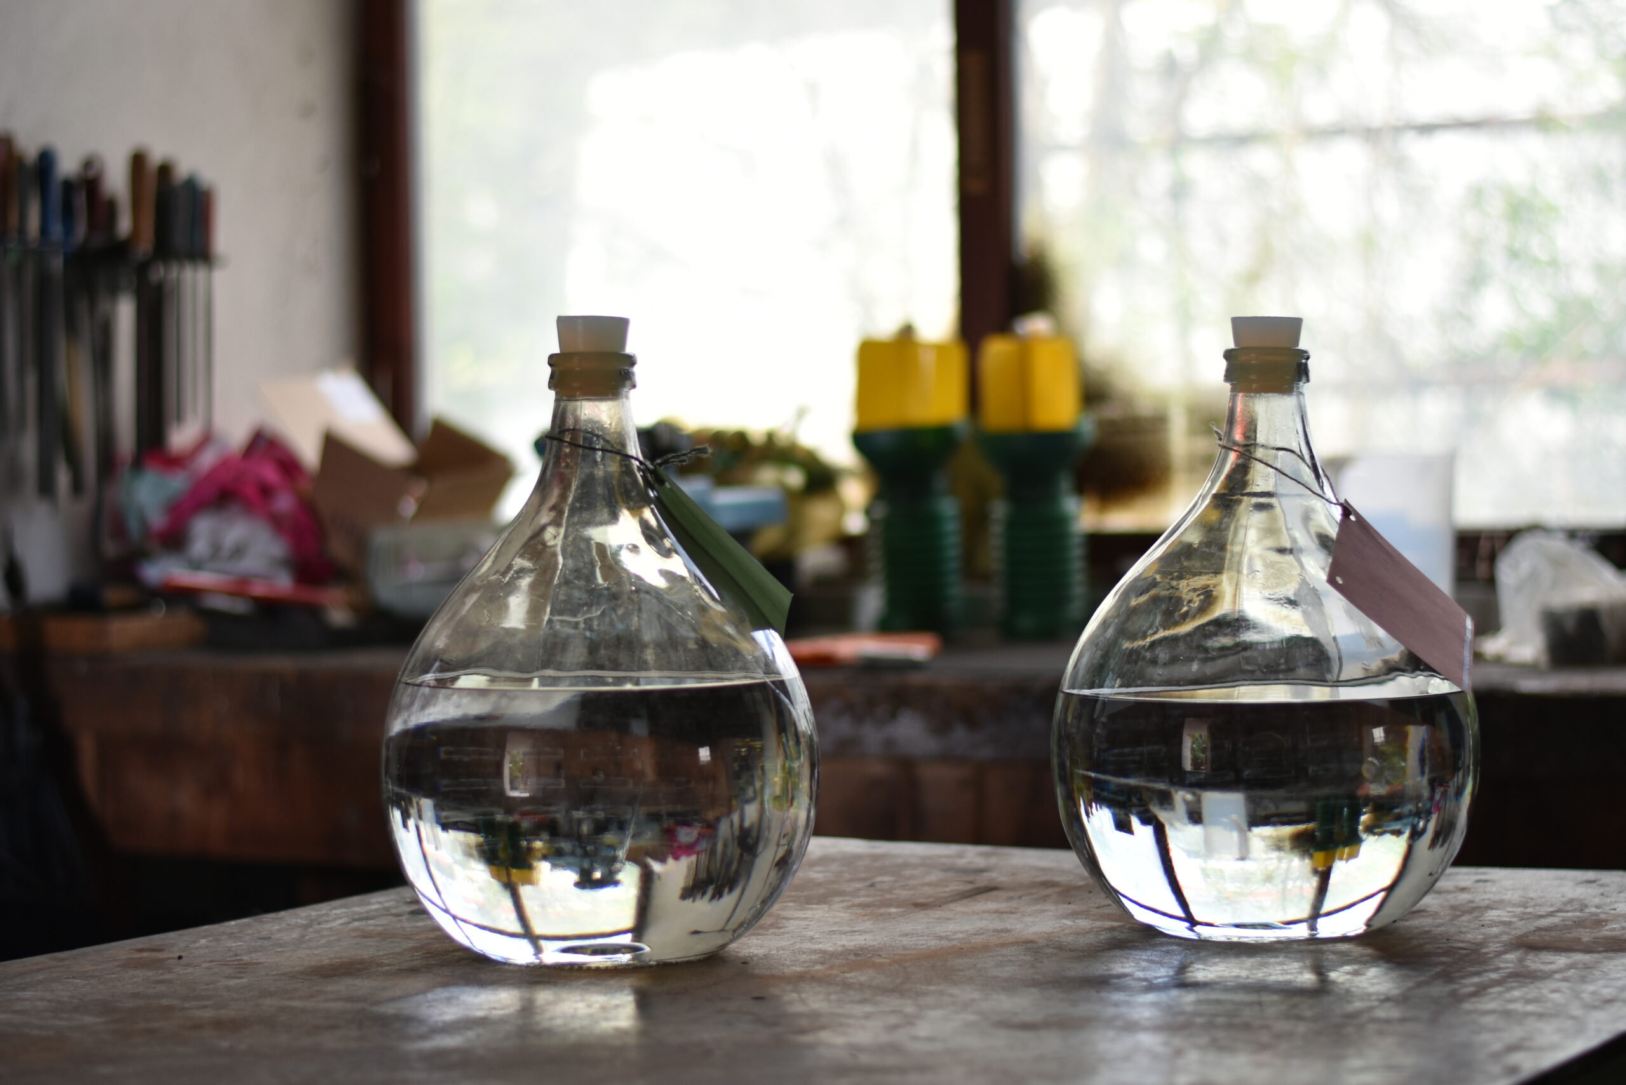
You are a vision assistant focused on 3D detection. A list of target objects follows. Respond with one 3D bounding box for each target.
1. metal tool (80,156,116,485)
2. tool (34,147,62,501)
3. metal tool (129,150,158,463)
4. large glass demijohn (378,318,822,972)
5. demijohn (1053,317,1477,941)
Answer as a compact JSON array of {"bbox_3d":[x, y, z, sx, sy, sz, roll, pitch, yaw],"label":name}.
[{"bbox_3d":[-0.894,-0.277,4.230,0.030,0.405,0.034,-1,0,30],"label":"metal tool"},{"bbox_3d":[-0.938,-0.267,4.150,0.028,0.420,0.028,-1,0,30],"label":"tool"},{"bbox_3d":[-0.850,-0.303,4.300,0.028,0.382,0.028,-1,0,30],"label":"metal tool"},{"bbox_3d":[-0.105,0.046,1.668,0.212,0.314,0.212,-1,0,0],"label":"large glass demijohn"},{"bbox_3d":[0.229,0.043,1.715,0.214,0.313,0.214,-1,0,0],"label":"demijohn"}]

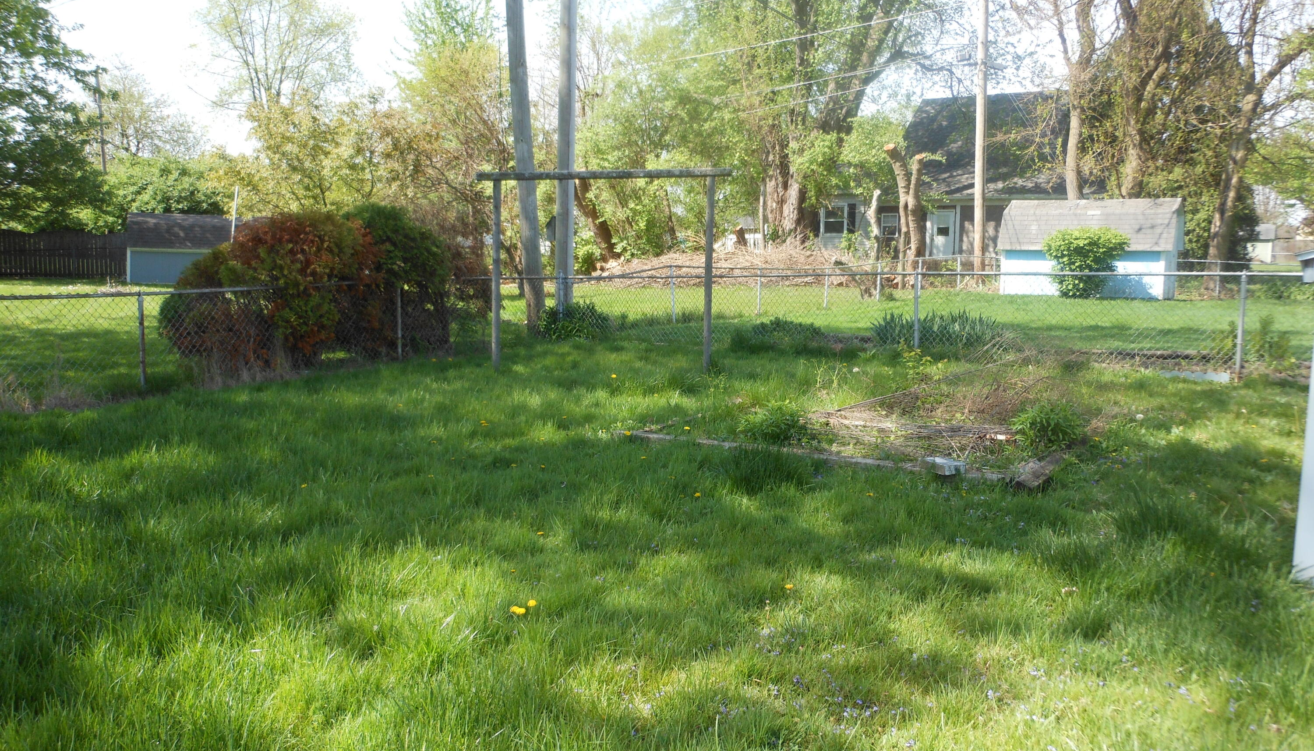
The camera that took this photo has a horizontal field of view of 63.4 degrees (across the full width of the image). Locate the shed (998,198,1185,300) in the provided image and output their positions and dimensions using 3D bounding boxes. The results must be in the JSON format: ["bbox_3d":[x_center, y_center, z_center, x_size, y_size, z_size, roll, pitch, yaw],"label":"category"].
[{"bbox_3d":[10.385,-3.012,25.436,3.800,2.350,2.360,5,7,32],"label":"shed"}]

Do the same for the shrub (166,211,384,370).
[{"bbox_3d":[-4.361,-0.996,12.121,2.350,1.760,2.000,-1,7,-20],"label":"shrub"}]

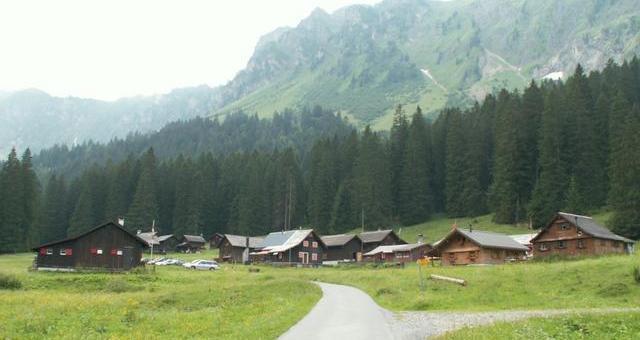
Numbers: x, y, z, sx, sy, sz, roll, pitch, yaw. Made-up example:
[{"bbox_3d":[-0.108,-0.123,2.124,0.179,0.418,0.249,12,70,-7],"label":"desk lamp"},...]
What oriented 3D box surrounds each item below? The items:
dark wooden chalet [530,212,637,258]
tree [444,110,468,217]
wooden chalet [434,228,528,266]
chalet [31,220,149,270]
[{"bbox_3d":[34.160,8.968,85.326,9.000,6.000,9.100,8,-13,-35],"label":"dark wooden chalet"},{"bbox_3d":[35.276,-2.157,168.082,6.500,28.560,6.500,-2,-10,12],"label":"tree"},{"bbox_3d":[22.589,11.167,90.590,12.000,5.100,7.750,9,-14,-41],"label":"wooden chalet"},{"bbox_3d":[-26.418,9.192,75.689,12.500,5.500,10.000,3,-11,-17],"label":"chalet"}]

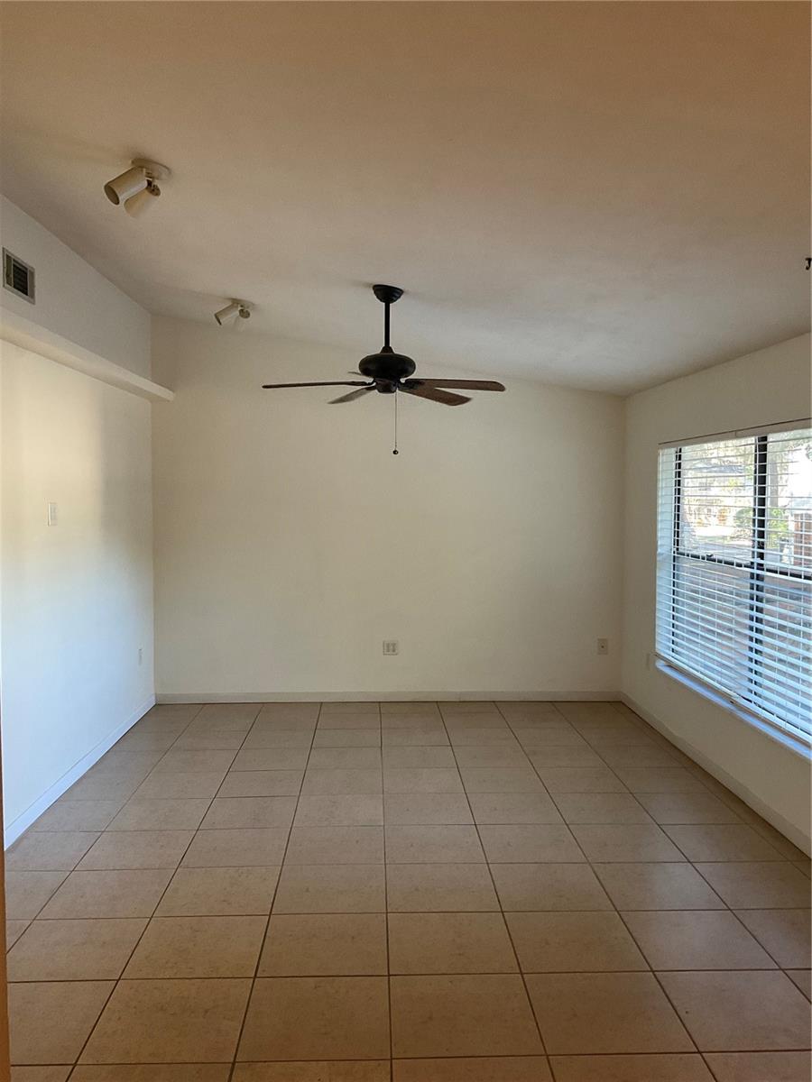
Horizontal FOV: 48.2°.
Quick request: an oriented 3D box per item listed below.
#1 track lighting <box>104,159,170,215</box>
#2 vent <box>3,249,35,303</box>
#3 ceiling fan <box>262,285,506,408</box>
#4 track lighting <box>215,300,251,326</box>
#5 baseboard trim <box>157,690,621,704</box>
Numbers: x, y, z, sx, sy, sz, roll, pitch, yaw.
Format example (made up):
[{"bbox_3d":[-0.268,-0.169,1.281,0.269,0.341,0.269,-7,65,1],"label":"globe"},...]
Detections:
[{"bbox_3d":[-0.975,-1.290,3.353,0.235,0.183,0.220,0,3,-2],"label":"track lighting"},{"bbox_3d":[-1.839,-1.253,4.293,0.025,0.187,0.390,0,3,-2],"label":"vent"},{"bbox_3d":[-0.092,-1.038,4.717,1.280,0.565,1.280,0,3,-2],"label":"ceiling fan"},{"bbox_3d":[-1.074,-1.436,5.806,0.240,0.184,0.220,1,3,10],"label":"track lighting"},{"bbox_3d":[-0.115,1.218,7.056,3.615,0.081,0.015,0,3,-2],"label":"baseboard trim"}]

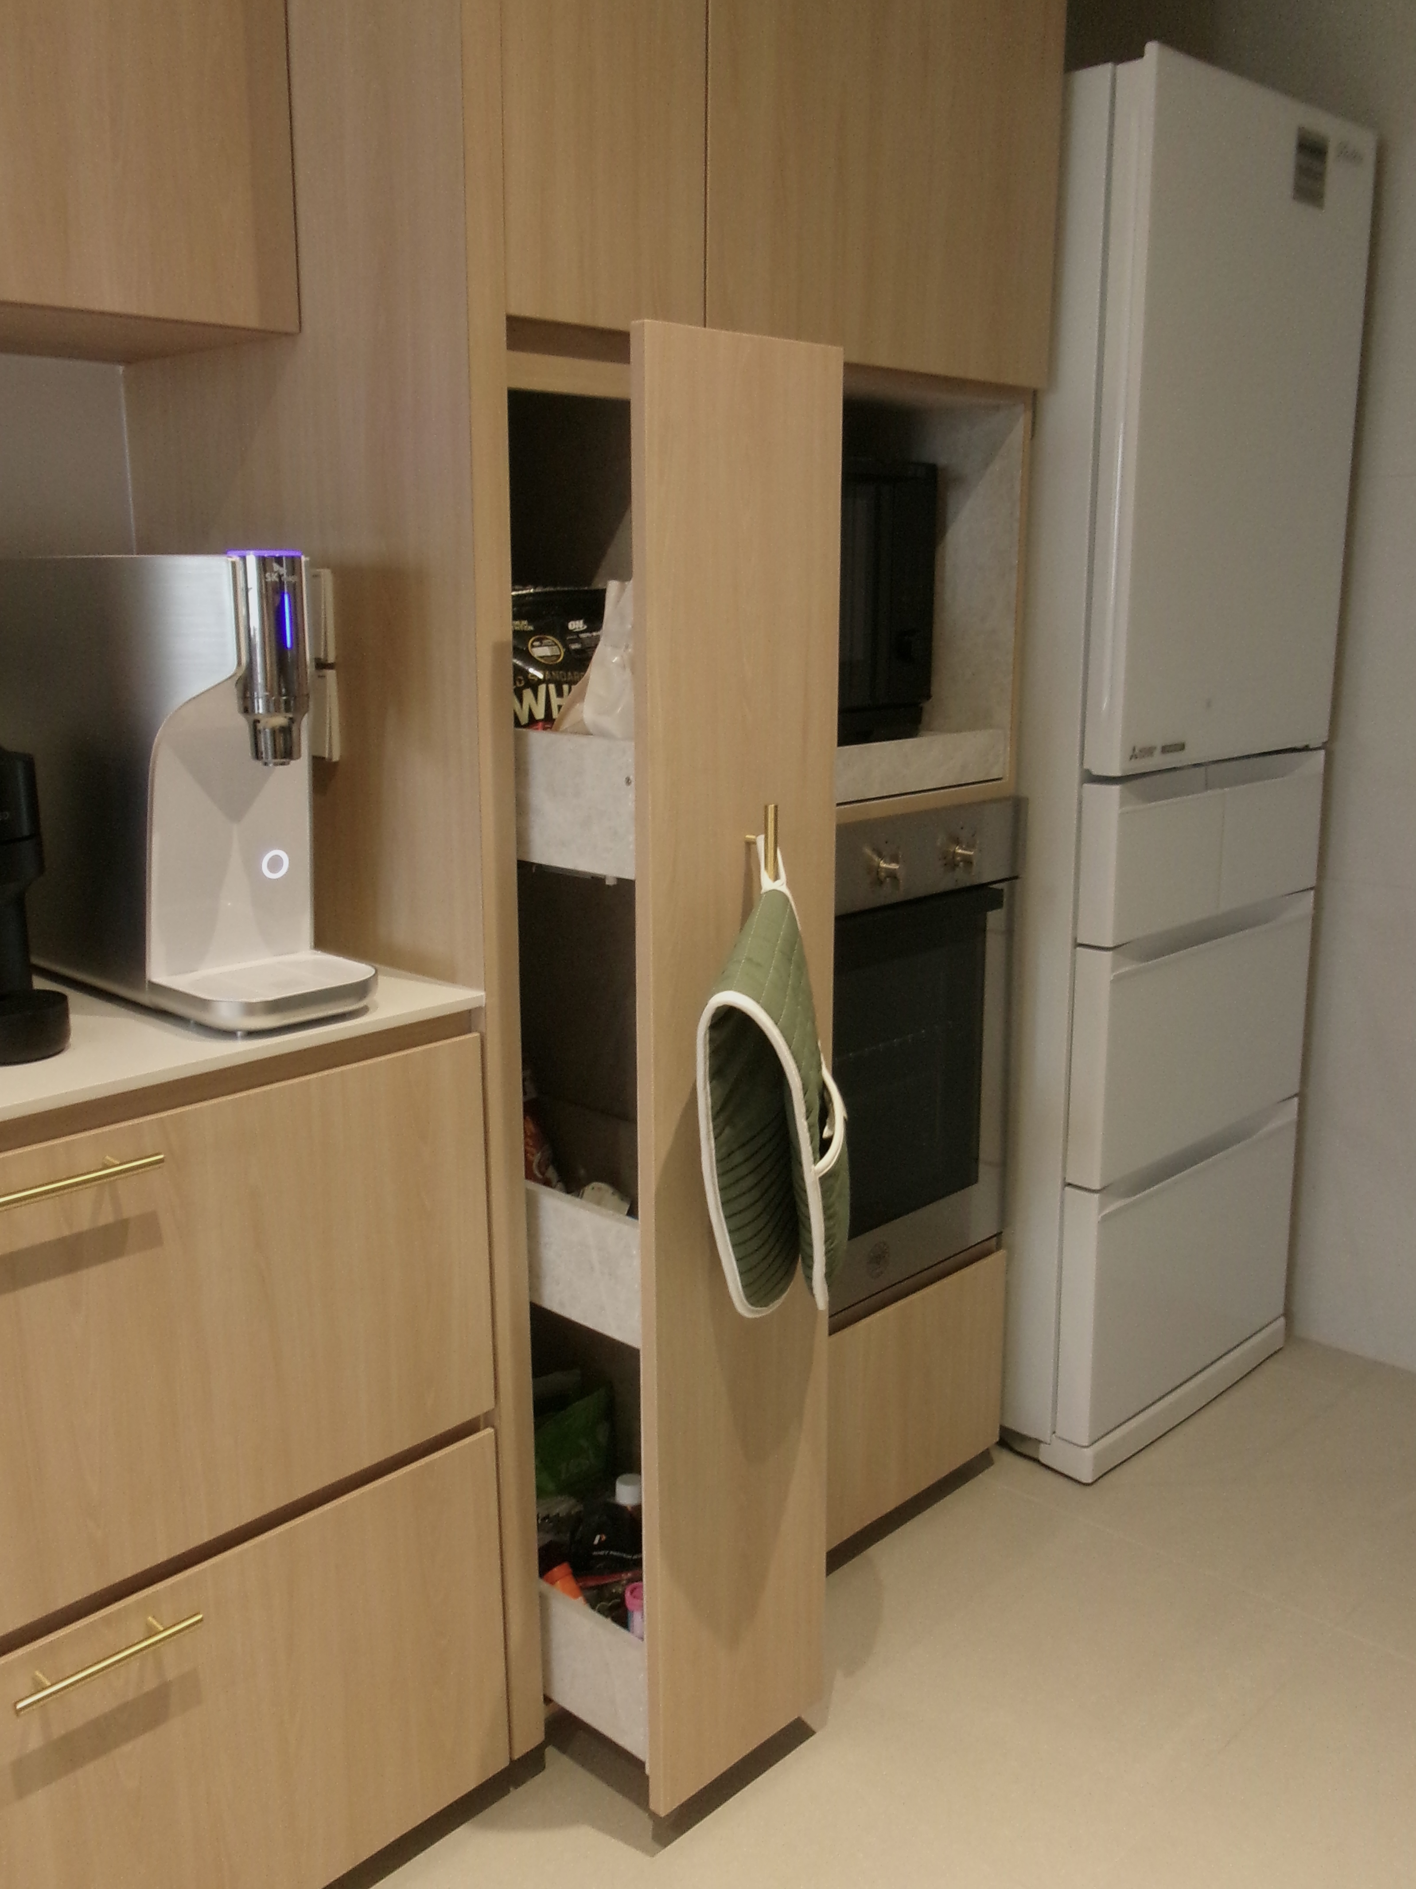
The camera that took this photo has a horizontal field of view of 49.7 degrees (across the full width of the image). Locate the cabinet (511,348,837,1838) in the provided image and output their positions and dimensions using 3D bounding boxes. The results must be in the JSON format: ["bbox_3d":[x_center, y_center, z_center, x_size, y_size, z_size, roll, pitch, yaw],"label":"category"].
[{"bbox_3d":[-0.155,0.127,1.653,0.546,1.418,0.245,12,18,43],"label":"cabinet"}]

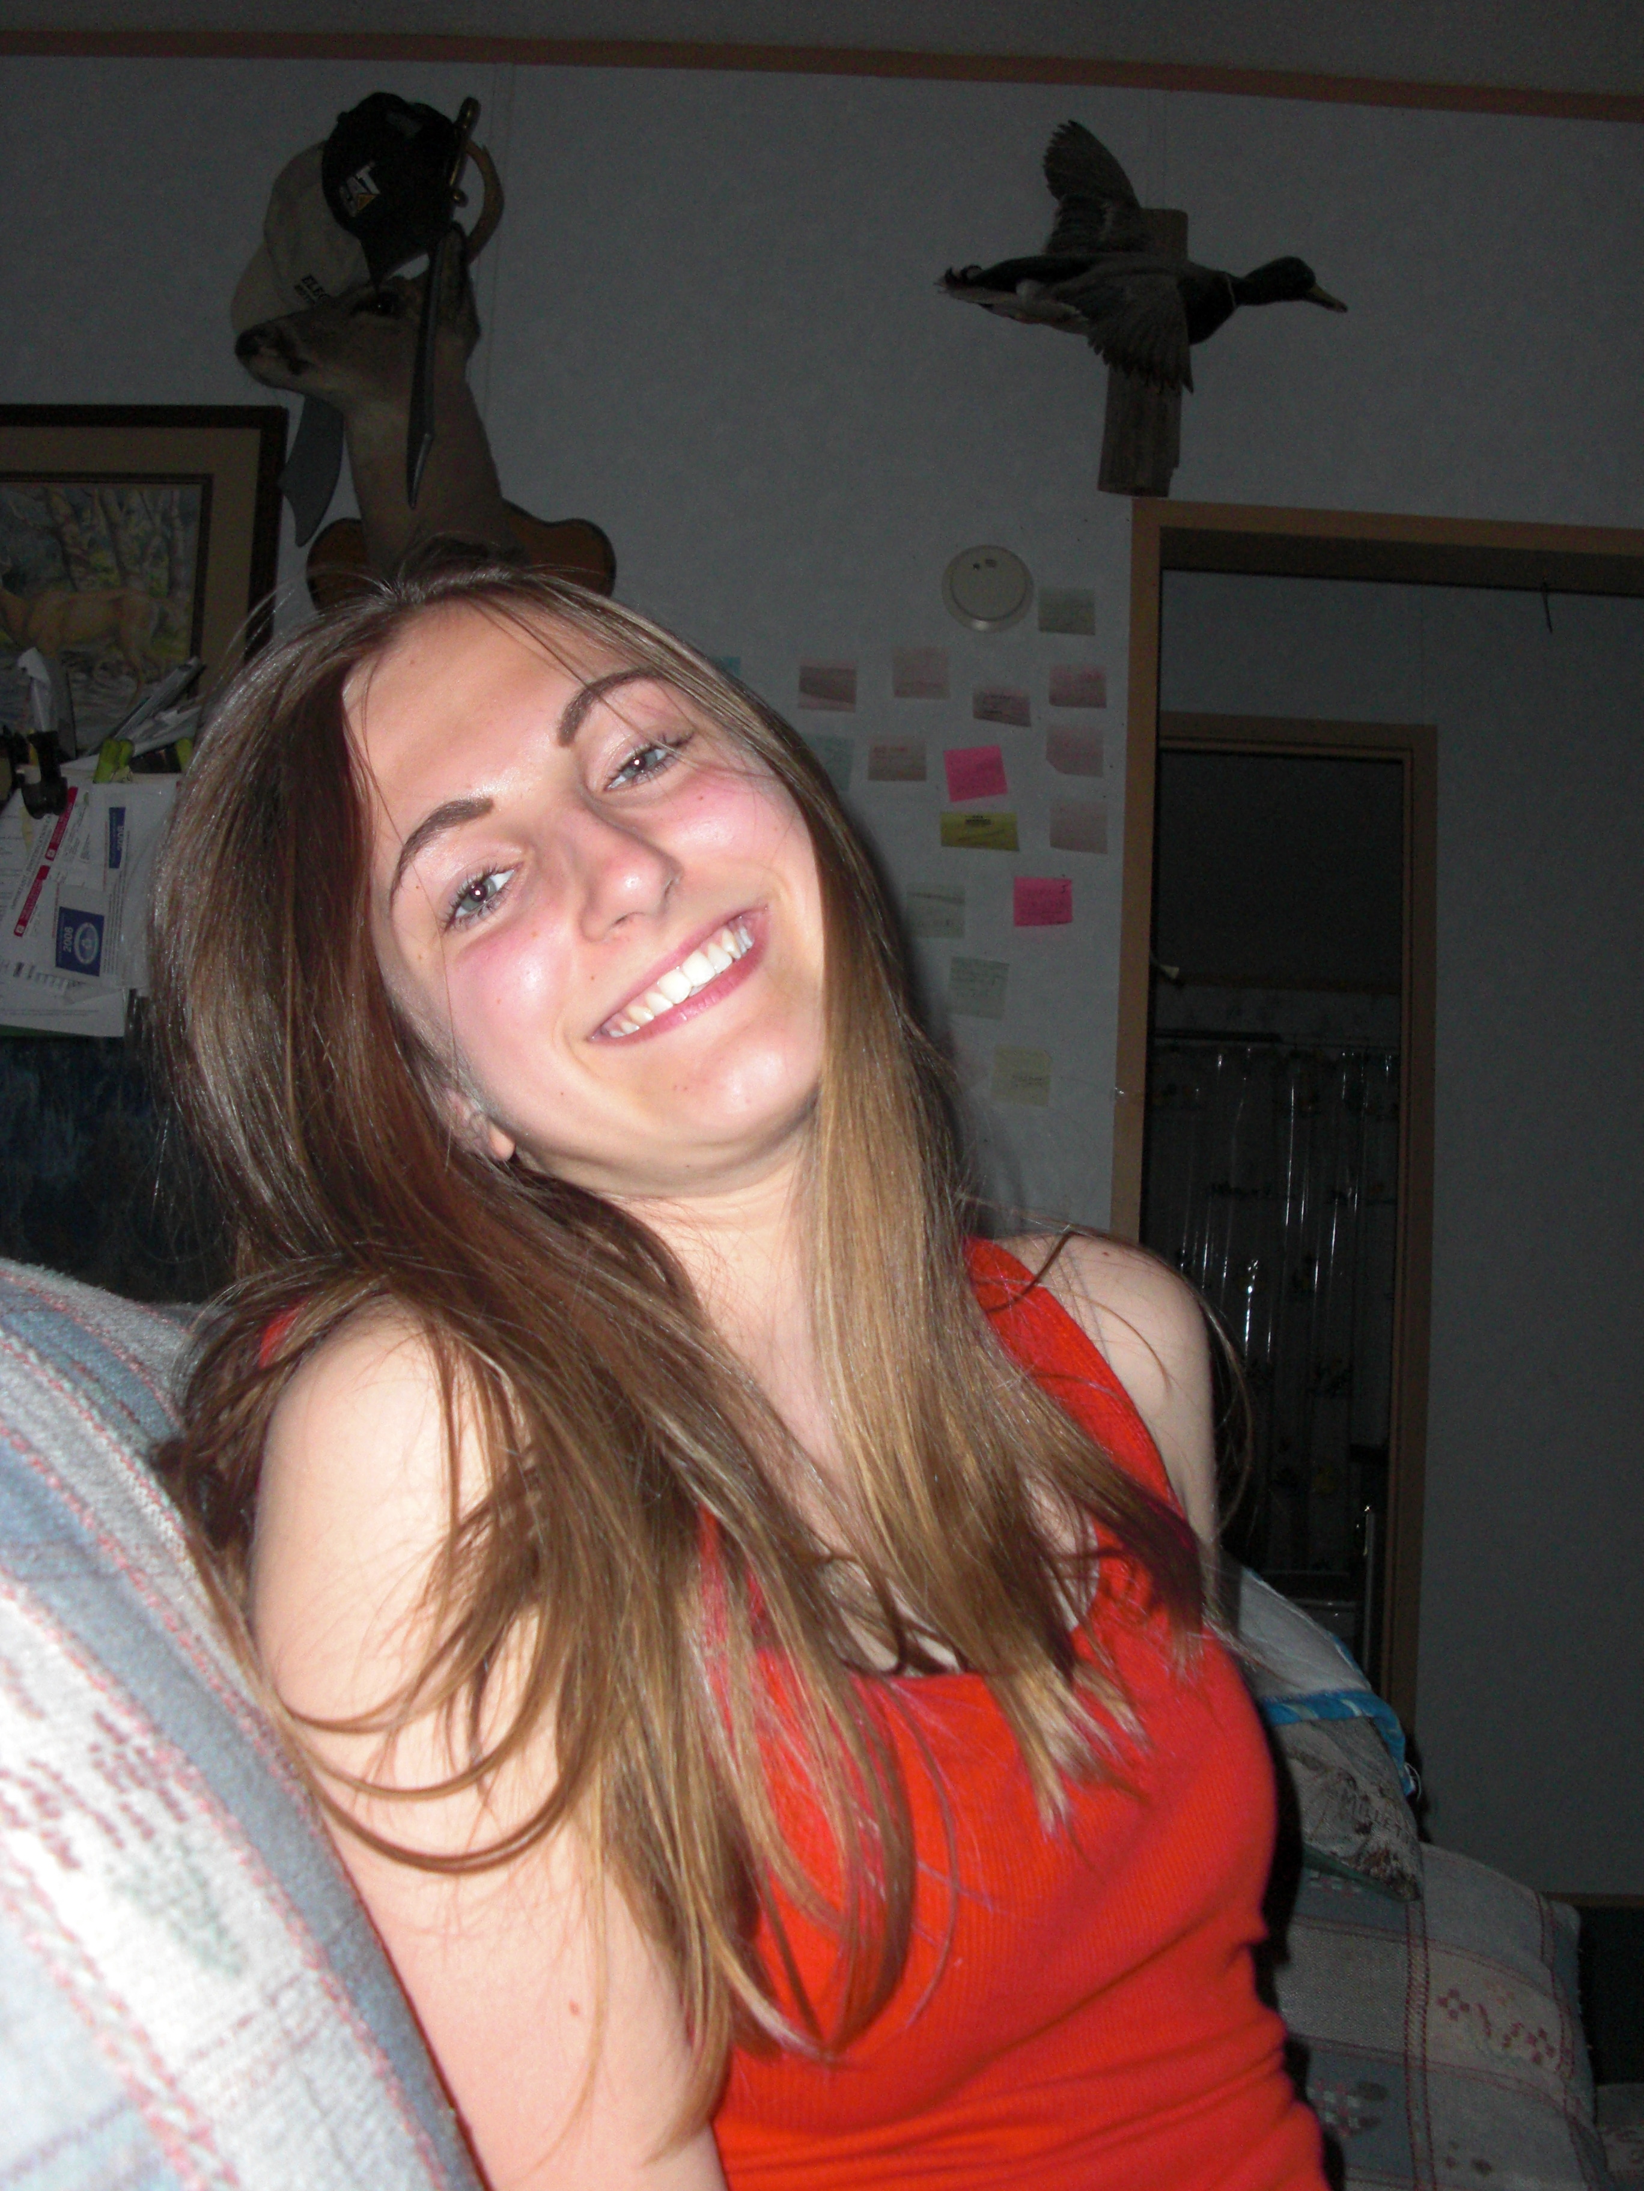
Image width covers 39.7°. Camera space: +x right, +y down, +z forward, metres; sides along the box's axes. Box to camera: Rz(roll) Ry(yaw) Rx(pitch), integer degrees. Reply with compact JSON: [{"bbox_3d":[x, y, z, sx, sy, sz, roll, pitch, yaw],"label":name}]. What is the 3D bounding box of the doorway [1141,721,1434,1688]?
[{"bbox_3d":[0.685,0.357,3.998,0.730,2.073,0.110,3,-5,0],"label":"doorway"}]

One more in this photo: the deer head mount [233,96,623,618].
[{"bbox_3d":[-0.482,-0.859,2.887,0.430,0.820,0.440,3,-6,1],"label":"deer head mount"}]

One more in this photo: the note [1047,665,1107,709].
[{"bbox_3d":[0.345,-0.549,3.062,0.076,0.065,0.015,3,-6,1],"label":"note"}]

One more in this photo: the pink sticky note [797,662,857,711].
[{"bbox_3d":[0.009,-0.551,3.066,0.076,0.072,0.010,3,-6,1],"label":"pink sticky note"}]

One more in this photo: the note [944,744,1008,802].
[{"bbox_3d":[0.206,-0.431,3.052,0.075,0.073,0.010,-7,-6,-1],"label":"note"}]

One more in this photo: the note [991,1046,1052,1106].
[{"bbox_3d":[0.260,-0.023,2.965,0.076,0.076,0.004,4,-5,0],"label":"note"}]

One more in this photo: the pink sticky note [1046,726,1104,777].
[{"bbox_3d":[0.334,-0.453,3.006,0.076,0.067,0.005,3,-5,0],"label":"pink sticky note"}]

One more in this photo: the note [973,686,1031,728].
[{"bbox_3d":[0.239,-0.512,3.010,0.076,0.054,0.006,6,-5,0],"label":"note"}]

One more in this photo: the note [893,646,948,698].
[{"bbox_3d":[0.135,-0.567,3.068,0.075,0.072,0.010,3,-6,1],"label":"note"}]

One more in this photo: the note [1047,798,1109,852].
[{"bbox_3d":[0.344,-0.359,3.043,0.076,0.071,0.010,3,-6,1],"label":"note"}]

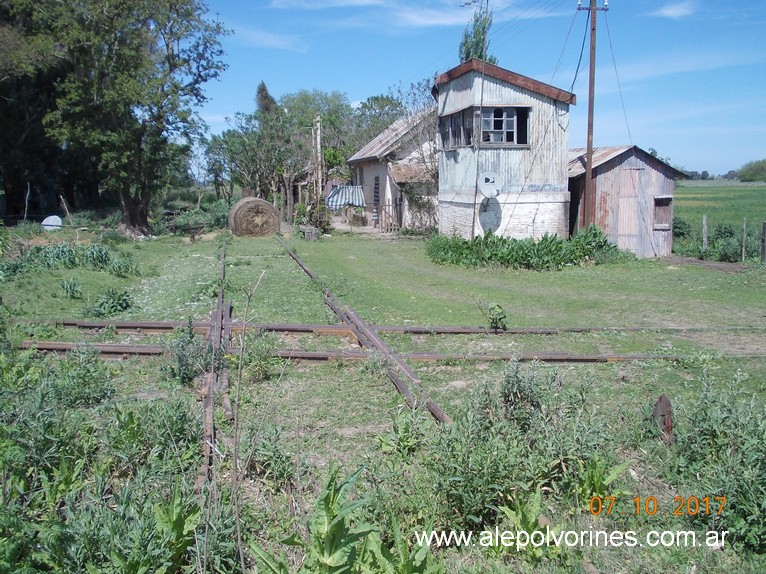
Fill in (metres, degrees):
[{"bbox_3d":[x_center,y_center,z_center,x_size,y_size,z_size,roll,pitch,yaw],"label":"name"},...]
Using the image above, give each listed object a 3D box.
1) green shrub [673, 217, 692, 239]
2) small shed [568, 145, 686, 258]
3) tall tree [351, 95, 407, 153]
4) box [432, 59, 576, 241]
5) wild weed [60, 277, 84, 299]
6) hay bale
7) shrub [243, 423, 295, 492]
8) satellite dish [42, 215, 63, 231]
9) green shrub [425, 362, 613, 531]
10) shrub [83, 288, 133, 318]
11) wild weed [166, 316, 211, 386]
[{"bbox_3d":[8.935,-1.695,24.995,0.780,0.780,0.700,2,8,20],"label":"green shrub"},{"bbox_3d":[5.901,-2.330,22.714,3.110,2.835,3.300,-2,8,-15],"label":"small shed"},{"bbox_3d":[-0.266,-7.449,47.439,4.000,6.579,4.000,0,7,0],"label":"tall tree"},{"bbox_3d":[3.149,-3.334,22.454,2.750,4.824,3.370,-2,7,-12],"label":"box"},{"bbox_3d":[-5.270,-0.004,14.193,0.360,0.340,0.330,-3,8,-20],"label":"wild weed"},{"bbox_3d":[-4.535,-2.464,29.407,1.500,1.330,1.250,-3,8,-20],"label":"hay bale"},{"bbox_3d":[-0.724,1.057,5.275,0.310,0.340,0.280,-1,7,-8],"label":"shrub"},{"bbox_3d":[-11.575,-2.242,29.441,0.700,0.600,0.220,-3,-4,-21],"label":"satellite dish"},{"bbox_3d":[0.830,0.905,5.104,1.040,0.660,1.100,1,7,9],"label":"green shrub"},{"bbox_3d":[-3.960,0.223,12.095,0.660,0.360,0.500,-3,8,-18],"label":"shrub"},{"bbox_3d":[-1.862,0.604,7.951,0.420,0.580,0.380,-2,7,-13],"label":"wild weed"}]

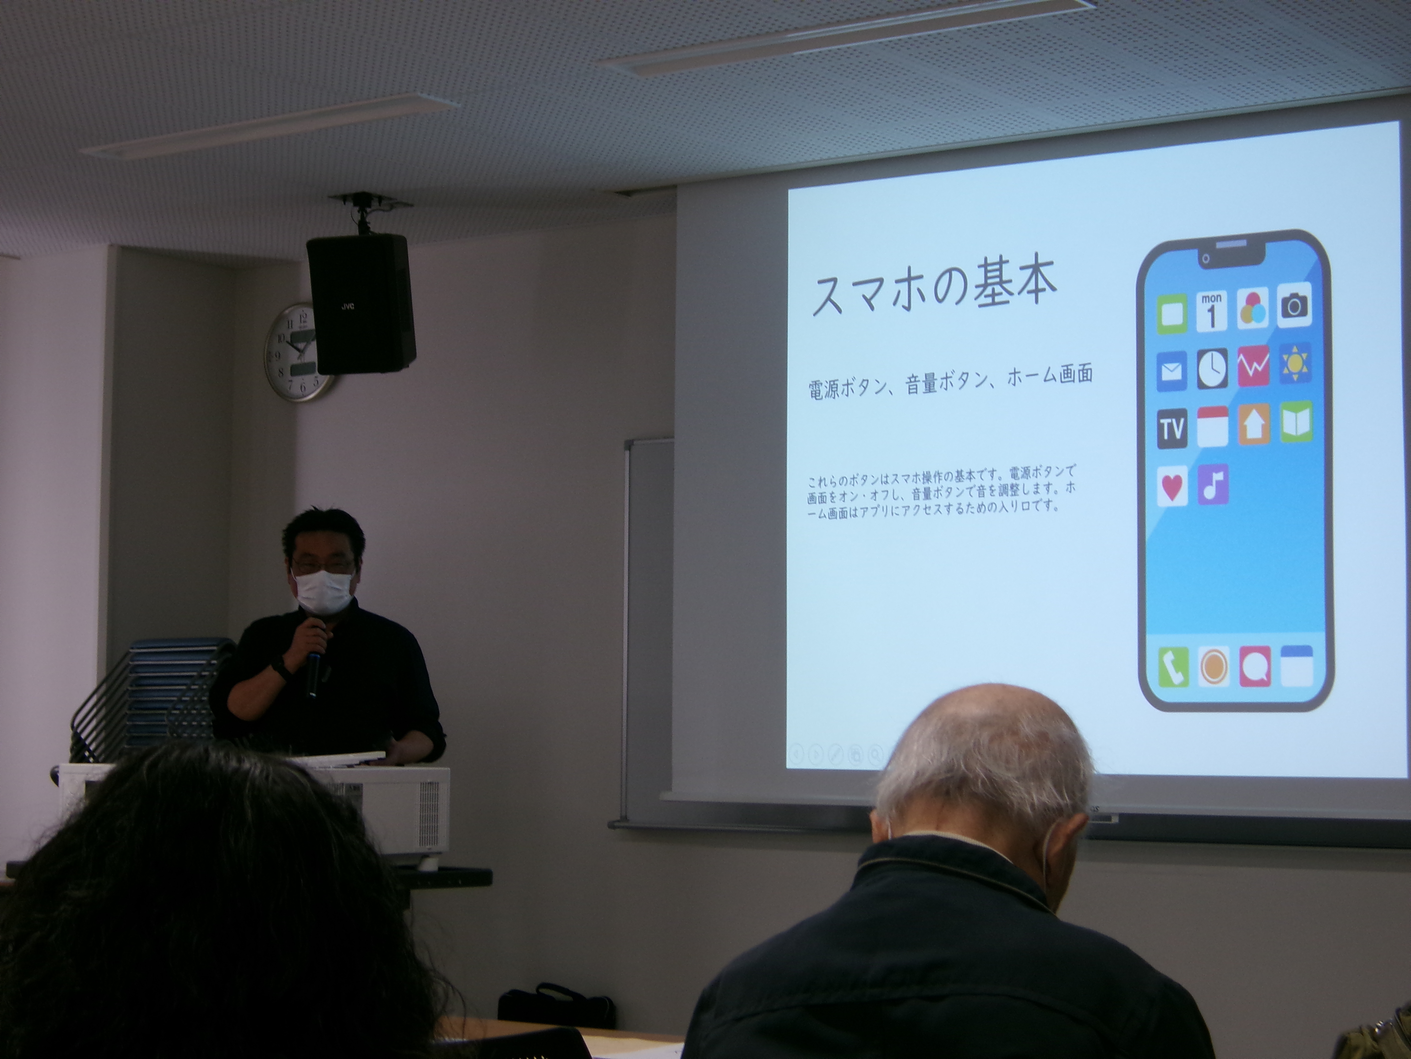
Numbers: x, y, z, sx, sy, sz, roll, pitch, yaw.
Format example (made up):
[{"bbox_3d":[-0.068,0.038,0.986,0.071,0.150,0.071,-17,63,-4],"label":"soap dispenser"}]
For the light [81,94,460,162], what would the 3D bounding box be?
[{"bbox_3d":[-1.191,-1.106,7.678,1.265,0.070,0.175,-2,-5,36],"label":"light"}]

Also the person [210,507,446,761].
[{"bbox_3d":[-0.912,0.808,6.890,0.570,1.720,0.400,1,-4,-5],"label":"person"}]

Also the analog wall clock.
[{"bbox_3d":[-1.378,-0.605,9.757,0.345,0.345,0.050,-2,-5,35],"label":"analog wall clock"}]

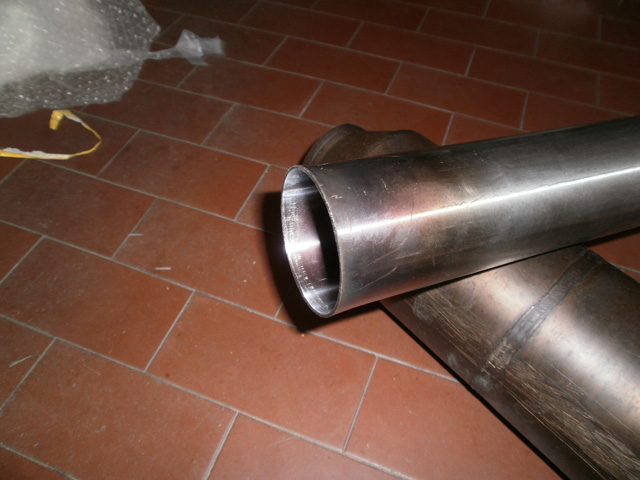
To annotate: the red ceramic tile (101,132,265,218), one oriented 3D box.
[{"bbox_3d":[-0.137,-0.066,0.486,0.152,0.009,0.075,17,54,12],"label":"red ceramic tile"}]

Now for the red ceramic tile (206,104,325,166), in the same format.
[{"bbox_3d":[-0.038,-0.101,0.514,0.152,0.009,0.075,17,54,12],"label":"red ceramic tile"}]

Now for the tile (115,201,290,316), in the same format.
[{"bbox_3d":[-0.095,0.013,0.427,0.152,0.009,0.075,17,54,12],"label":"tile"}]

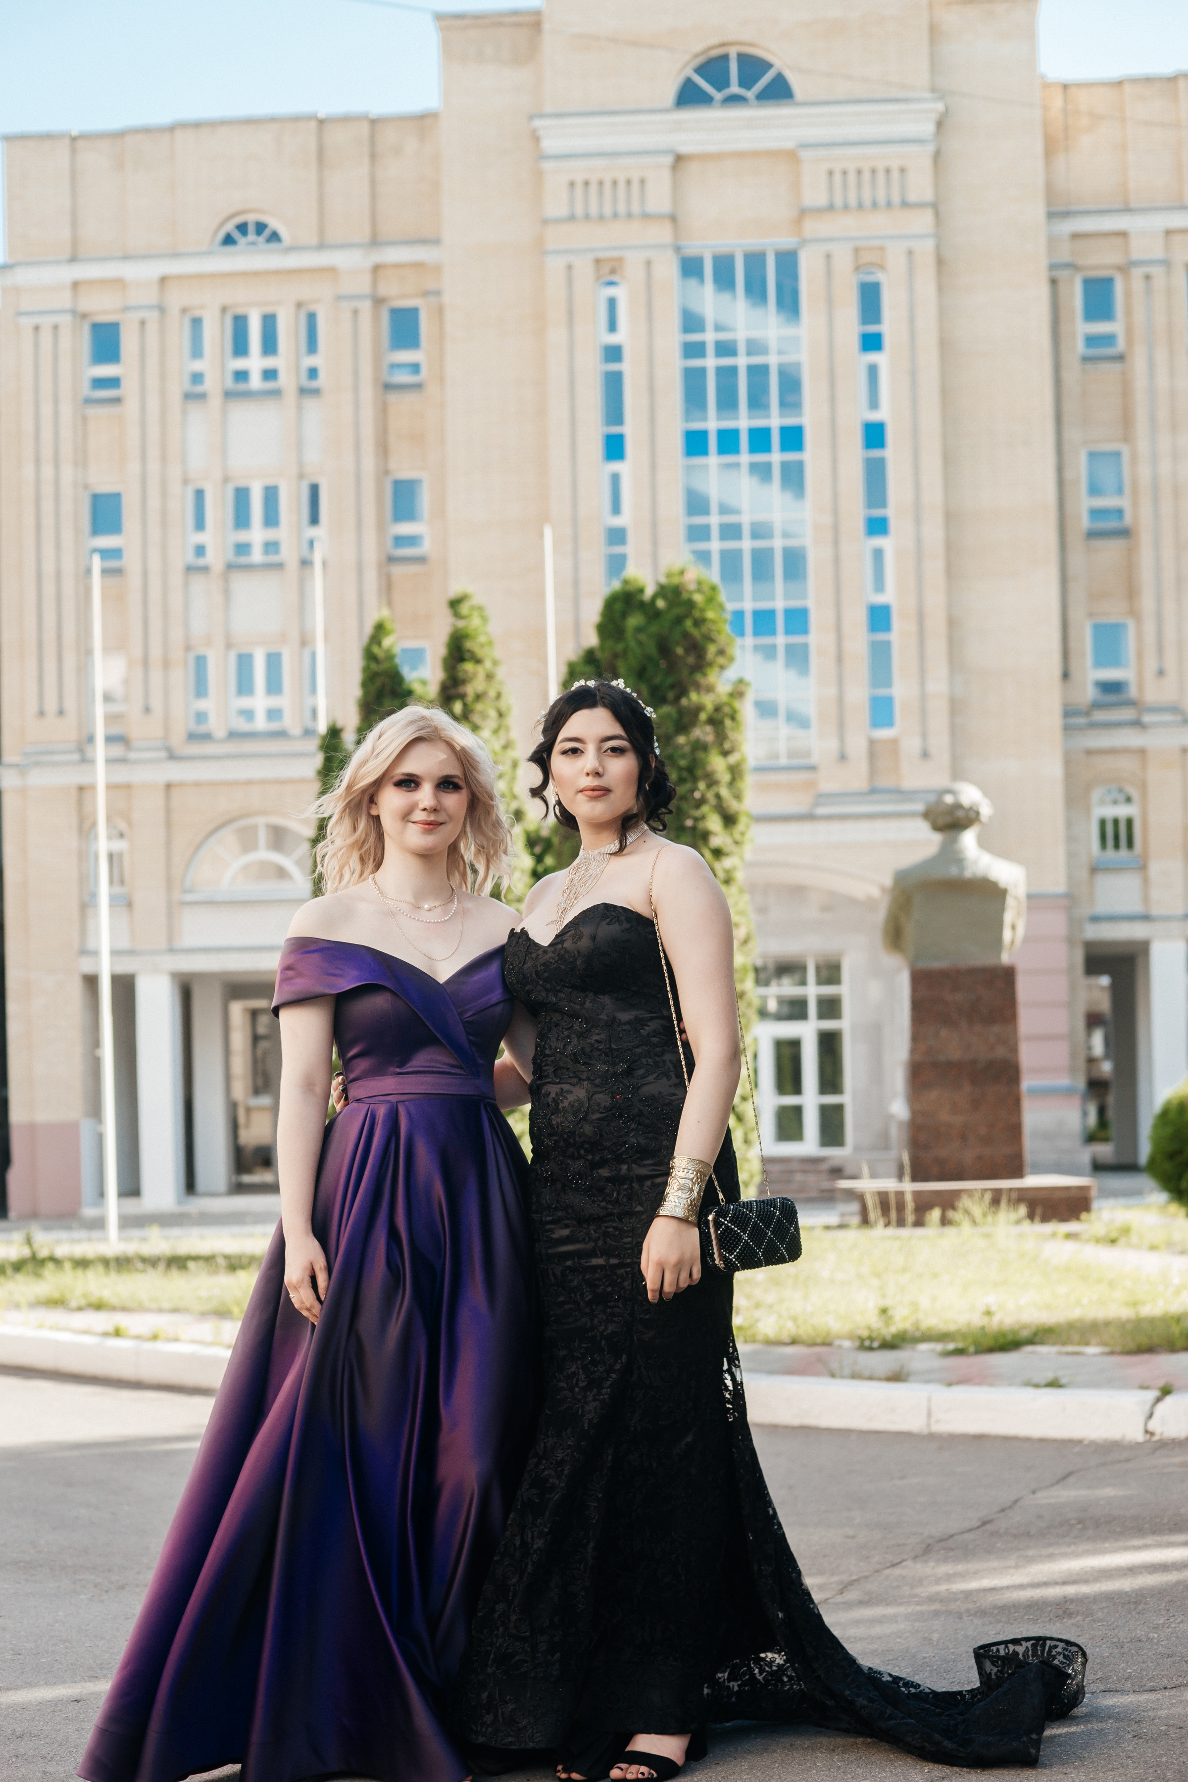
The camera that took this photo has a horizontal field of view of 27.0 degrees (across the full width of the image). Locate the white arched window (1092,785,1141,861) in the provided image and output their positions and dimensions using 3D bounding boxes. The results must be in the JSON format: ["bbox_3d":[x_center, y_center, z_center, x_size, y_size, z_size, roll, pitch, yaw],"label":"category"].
[{"bbox_3d":[9.720,-1.283,46.059,0.860,1.390,0.150,-1,-2,4],"label":"white arched window"}]

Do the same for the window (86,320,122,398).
[{"bbox_3d":[-9.485,-10.292,47.949,0.753,1.490,0.150,-1,-2,4],"label":"window"}]

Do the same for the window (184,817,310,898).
[{"bbox_3d":[-6.351,-0.653,47.492,3.080,1.549,0.200,-1,-2,4],"label":"window"}]

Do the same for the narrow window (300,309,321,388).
[{"bbox_3d":[-5.426,-10.394,47.376,0.410,1.520,0.150,-1,-2,4],"label":"narrow window"}]

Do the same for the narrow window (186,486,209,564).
[{"bbox_3d":[-7.589,-7.013,47.397,0.430,1.500,0.150,-1,-2,4],"label":"narrow window"}]

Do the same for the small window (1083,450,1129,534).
[{"bbox_3d":[9.619,-7.492,46.544,0.801,1.680,0.150,-1,-2,4],"label":"small window"}]

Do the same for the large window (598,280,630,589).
[{"bbox_3d":[0.465,-6.966,45.191,0.520,8.410,0.150,-1,-2,4],"label":"large window"}]

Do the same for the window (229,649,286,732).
[{"bbox_3d":[-6.416,-3.824,47.207,1.040,1.530,0.150,-1,-2,4],"label":"window"}]

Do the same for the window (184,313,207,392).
[{"bbox_3d":[-7.679,-10.386,47.825,0.480,1.514,0.150,-1,-2,4],"label":"window"}]

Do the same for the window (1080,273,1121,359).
[{"bbox_3d":[9.494,-10.783,46.412,0.760,1.560,0.150,-1,-2,4],"label":"window"}]

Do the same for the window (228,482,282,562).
[{"bbox_3d":[-6.485,-7.055,47.327,1.020,1.500,0.150,-1,-2,4],"label":"window"}]

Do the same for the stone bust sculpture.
[{"bbox_3d":[3.644,-0.176,25.000,1.420,1.830,0.880,-1,-2,4],"label":"stone bust sculpture"}]

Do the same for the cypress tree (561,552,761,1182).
[{"bbox_3d":[0.642,0.136,24.086,1.900,6.550,1.800,-1,-2,4],"label":"cypress tree"}]

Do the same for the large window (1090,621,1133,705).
[{"bbox_3d":[9.694,-4.307,46.460,0.826,1.596,0.150,-1,-2,4],"label":"large window"}]

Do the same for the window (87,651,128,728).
[{"bbox_3d":[-9.385,-3.879,47.784,0.792,1.507,0.150,-1,-2,4],"label":"window"}]

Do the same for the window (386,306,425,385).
[{"bbox_3d":[-3.632,-10.459,47.544,0.774,1.505,0.150,-1,-2,4],"label":"window"}]

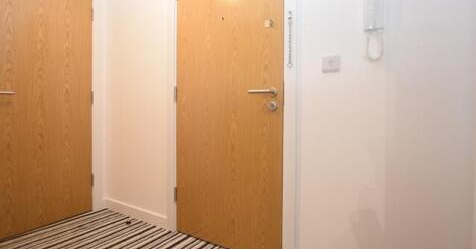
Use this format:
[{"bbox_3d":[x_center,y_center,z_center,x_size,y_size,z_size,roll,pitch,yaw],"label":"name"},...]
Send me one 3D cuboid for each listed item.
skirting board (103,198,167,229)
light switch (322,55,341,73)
[{"bbox_3d":[-0.903,0.767,2.063,0.838,0.091,0.018,1,1,32],"label":"skirting board"},{"bbox_3d":[0.472,-0.305,1.202,0.085,0.083,0.010,1,1,32],"label":"light switch"}]

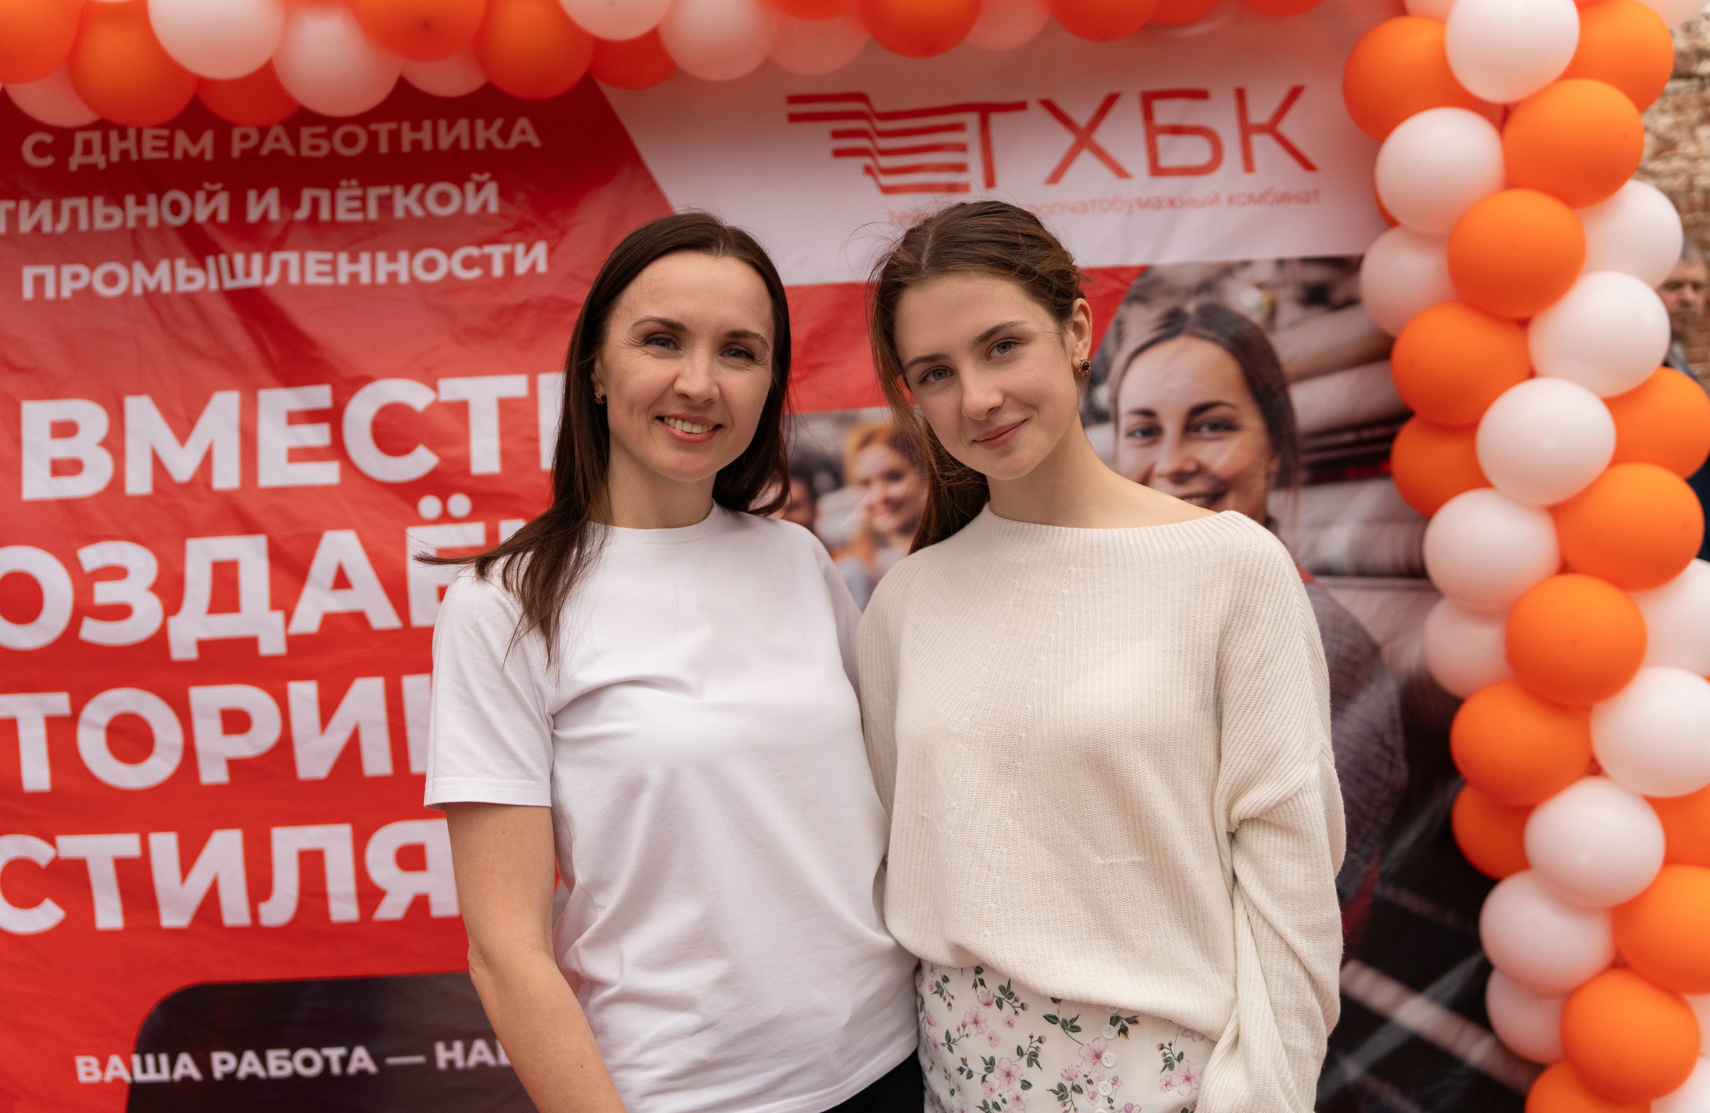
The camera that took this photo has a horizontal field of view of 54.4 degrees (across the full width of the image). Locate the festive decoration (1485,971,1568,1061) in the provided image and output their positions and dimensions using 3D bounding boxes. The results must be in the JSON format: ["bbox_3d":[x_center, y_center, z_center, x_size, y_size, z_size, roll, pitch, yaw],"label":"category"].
[{"bbox_3d":[1.092,0.697,2.596,0.195,0.188,0.195,-4,-1,0],"label":"festive decoration"}]

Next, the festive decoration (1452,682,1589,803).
[{"bbox_3d":[0.983,0.277,2.450,0.188,0.184,0.194,-3,-1,0],"label":"festive decoration"}]

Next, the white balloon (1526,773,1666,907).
[{"bbox_3d":[1.092,0.421,2.453,0.190,0.188,0.200,-4,-1,0],"label":"white balloon"}]

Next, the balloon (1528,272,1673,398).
[{"bbox_3d":[1.095,-0.324,2.440,0.190,0.186,0.196,-3,-1,0],"label":"balloon"}]

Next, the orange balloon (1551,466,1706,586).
[{"bbox_3d":[1.164,-0.043,2.491,0.198,0.188,0.192,-4,-1,0],"label":"orange balloon"}]

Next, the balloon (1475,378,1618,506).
[{"bbox_3d":[1.035,-0.173,2.497,0.190,0.188,0.200,-4,-1,0],"label":"balloon"}]

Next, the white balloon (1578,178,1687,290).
[{"bbox_3d":[1.177,-0.491,2.550,0.180,0.176,0.185,-3,-1,0],"label":"white balloon"}]

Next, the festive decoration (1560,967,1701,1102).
[{"bbox_3d":[1.127,0.697,2.420,0.190,0.186,0.196,-3,-1,0],"label":"festive decoration"}]

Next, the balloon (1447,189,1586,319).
[{"bbox_3d":[0.988,-0.452,2.481,0.190,0.188,0.200,-4,-1,0],"label":"balloon"}]

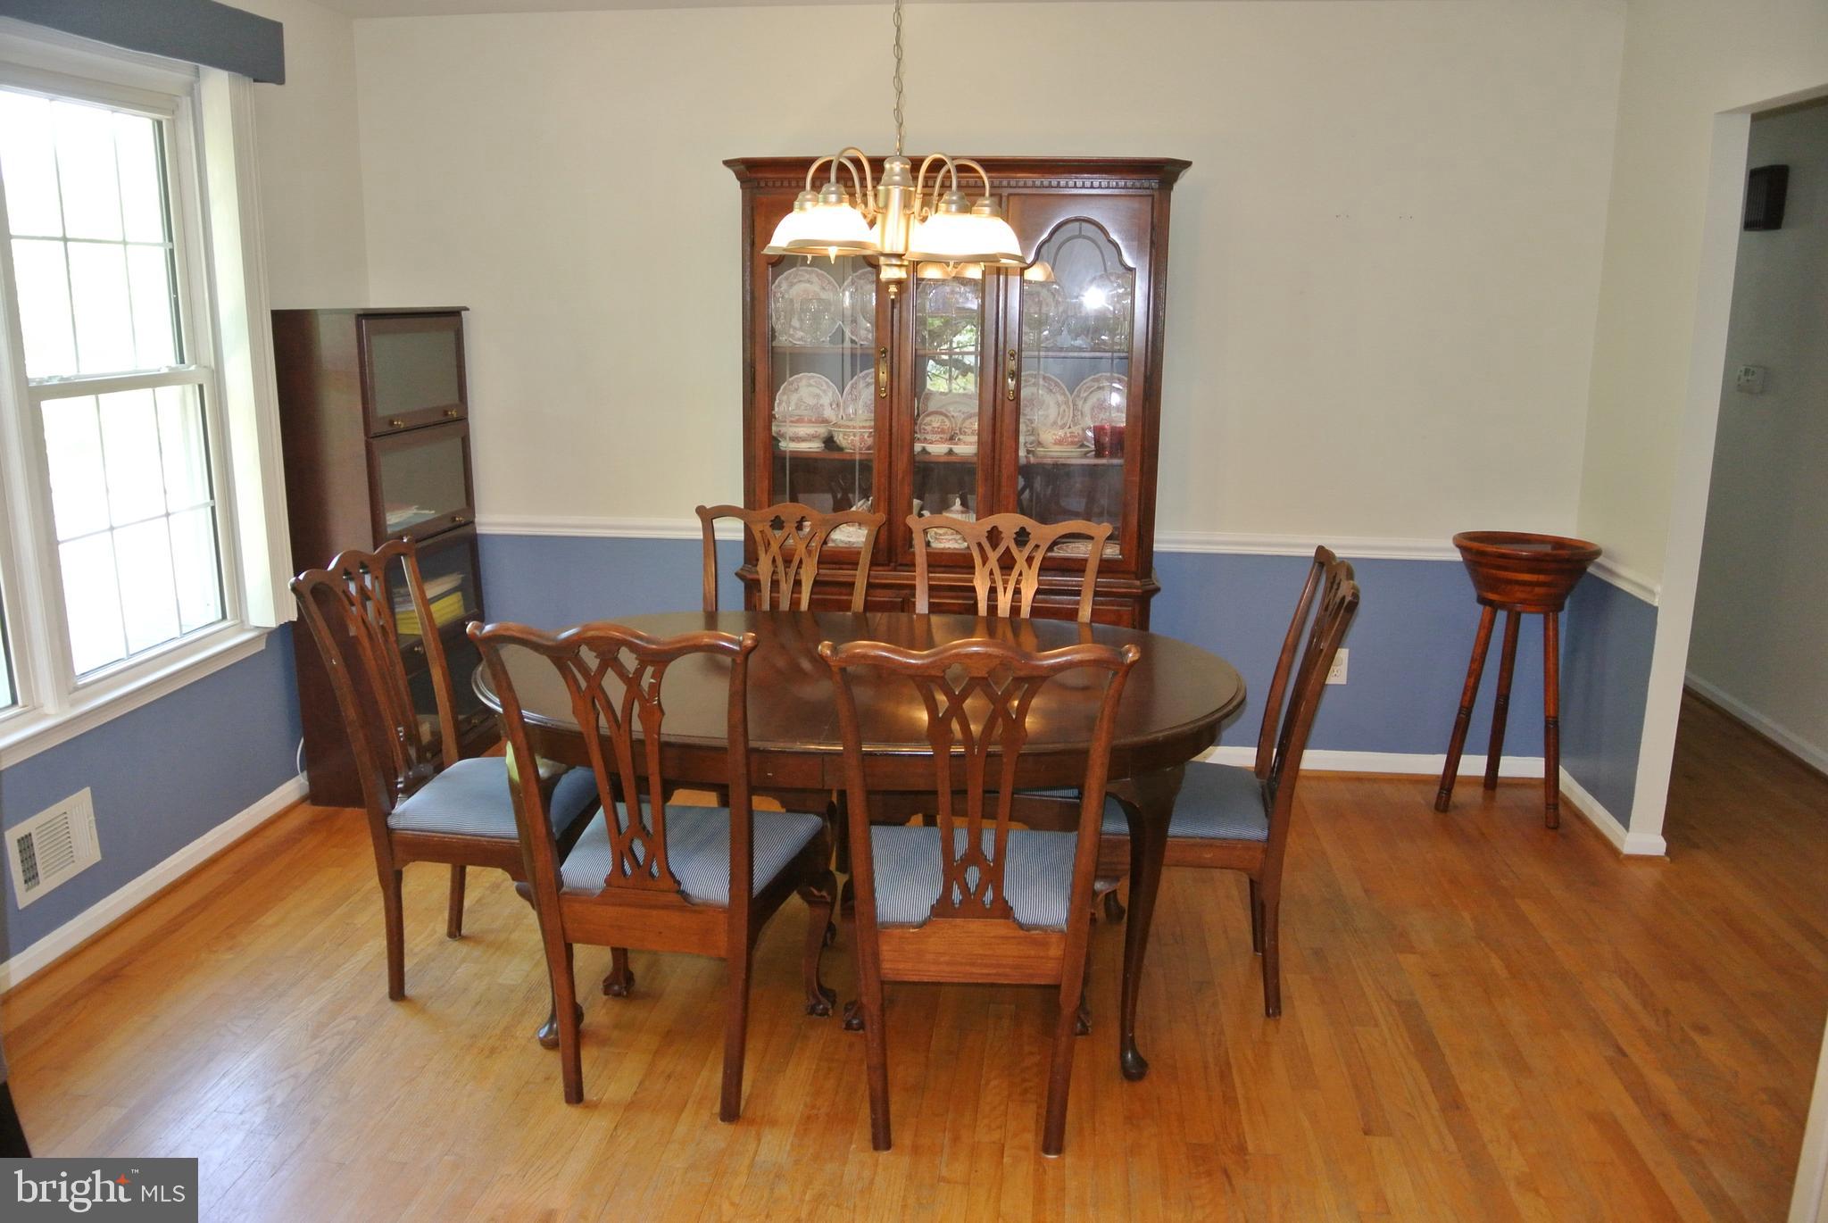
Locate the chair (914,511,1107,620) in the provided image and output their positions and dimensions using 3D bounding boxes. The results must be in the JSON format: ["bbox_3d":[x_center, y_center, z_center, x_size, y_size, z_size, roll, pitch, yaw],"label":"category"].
[{"bbox_3d":[0.217,0.293,3.416,0.530,0.995,0.550,3,13,9],"label":"chair"}]

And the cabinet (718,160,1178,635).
[{"bbox_3d":[0.126,-0.387,4.271,1.340,1.930,0.420,2,13,6],"label":"cabinet"}]

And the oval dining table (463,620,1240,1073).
[{"bbox_3d":[-0.124,0.489,3.086,1.650,0.758,1.060,1,13,3],"label":"oval dining table"}]

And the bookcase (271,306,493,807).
[{"bbox_3d":[-1.669,-0.203,4.364,0.310,1.505,0.710,2,13,6],"label":"bookcase"}]

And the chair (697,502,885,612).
[{"bbox_3d":[-0.364,0.259,3.545,0.530,0.995,0.550,3,13,9],"label":"chair"}]

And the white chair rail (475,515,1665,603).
[{"bbox_3d":[0.104,-0.172,4.220,4.012,0.065,0.638,2,13,6],"label":"white chair rail"}]

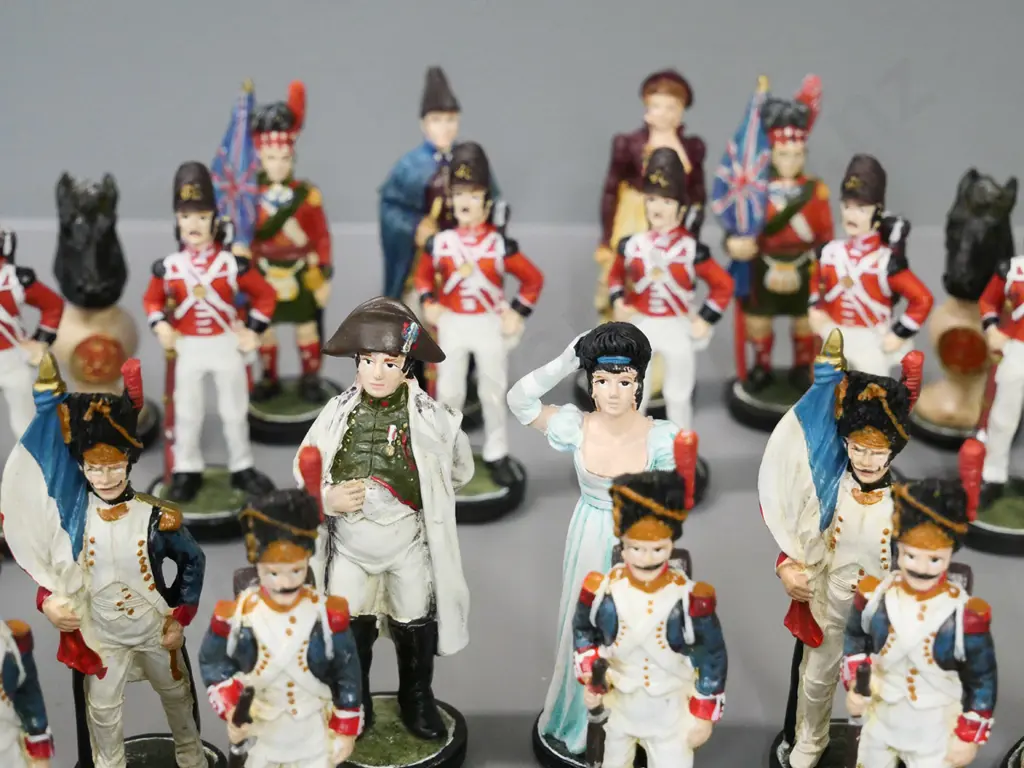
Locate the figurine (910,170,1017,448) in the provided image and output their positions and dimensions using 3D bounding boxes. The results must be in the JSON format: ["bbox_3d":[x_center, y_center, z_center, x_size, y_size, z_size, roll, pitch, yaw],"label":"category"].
[{"bbox_3d":[0.111,-0.019,0.463,0.028,0.064,0.029,15,27,31],"label":"figurine"}]

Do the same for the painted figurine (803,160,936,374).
[{"bbox_3d":[0.085,-0.011,0.477,0.034,0.094,0.034,12,28,24],"label":"painted figurine"}]

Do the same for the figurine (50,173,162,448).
[{"bbox_3d":[-0.112,-0.022,0.524,0.031,0.072,0.032,-6,26,-12],"label":"figurine"}]

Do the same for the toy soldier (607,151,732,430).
[{"bbox_3d":[0.032,-0.011,0.423,0.030,0.082,0.028,5,24,12],"label":"toy soldier"}]

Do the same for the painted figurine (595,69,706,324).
[{"bbox_3d":[0.031,-0.034,0.471,0.031,0.086,0.028,2,23,6],"label":"painted figurine"}]

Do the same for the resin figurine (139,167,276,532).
[{"bbox_3d":[-0.065,-0.009,0.417,0.030,0.082,0.028,0,23,0],"label":"resin figurine"}]

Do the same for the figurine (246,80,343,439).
[{"bbox_3d":[-0.055,-0.030,0.463,0.029,0.085,0.028,-1,23,-2],"label":"figurine"}]

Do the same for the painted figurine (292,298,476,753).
[{"bbox_3d":[-0.021,0.026,0.328,0.030,0.087,0.028,2,23,6],"label":"painted figurine"}]

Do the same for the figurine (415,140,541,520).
[{"bbox_3d":[-0.011,-0.014,0.482,0.035,0.095,0.033,3,26,5],"label":"figurine"}]

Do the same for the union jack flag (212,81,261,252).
[{"bbox_3d":[-0.071,-0.055,0.505,0.013,0.046,0.008,-3,26,-7],"label":"union jack flag"}]

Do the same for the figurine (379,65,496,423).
[{"bbox_3d":[-0.020,-0.038,0.528,0.033,0.099,0.033,-4,26,-9],"label":"figurine"}]

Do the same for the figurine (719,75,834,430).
[{"bbox_3d":[0.073,-0.037,0.527,0.038,0.096,0.033,4,26,8],"label":"figurine"}]

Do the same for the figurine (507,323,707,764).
[{"bbox_3d":[0.018,0.032,0.384,0.038,0.096,0.033,1,26,3],"label":"figurine"}]

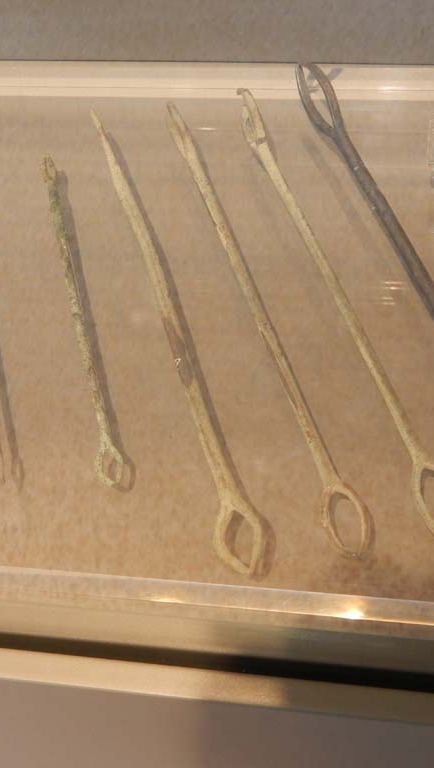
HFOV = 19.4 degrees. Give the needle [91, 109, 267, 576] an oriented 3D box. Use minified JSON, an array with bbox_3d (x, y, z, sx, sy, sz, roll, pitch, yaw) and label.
[{"bbox_3d":[-0.017,-0.024,0.425,0.015,0.008,0.192,-19,60,-2],"label":"needle"}]

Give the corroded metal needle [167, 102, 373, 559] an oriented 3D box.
[{"bbox_3d":[0.011,-0.026,0.423,0.013,0.007,0.188,-19,60,-2],"label":"corroded metal needle"}]

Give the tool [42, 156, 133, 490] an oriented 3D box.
[{"bbox_3d":[-0.046,-0.025,0.432,0.008,0.006,0.136,-15,60,0],"label":"tool"}]

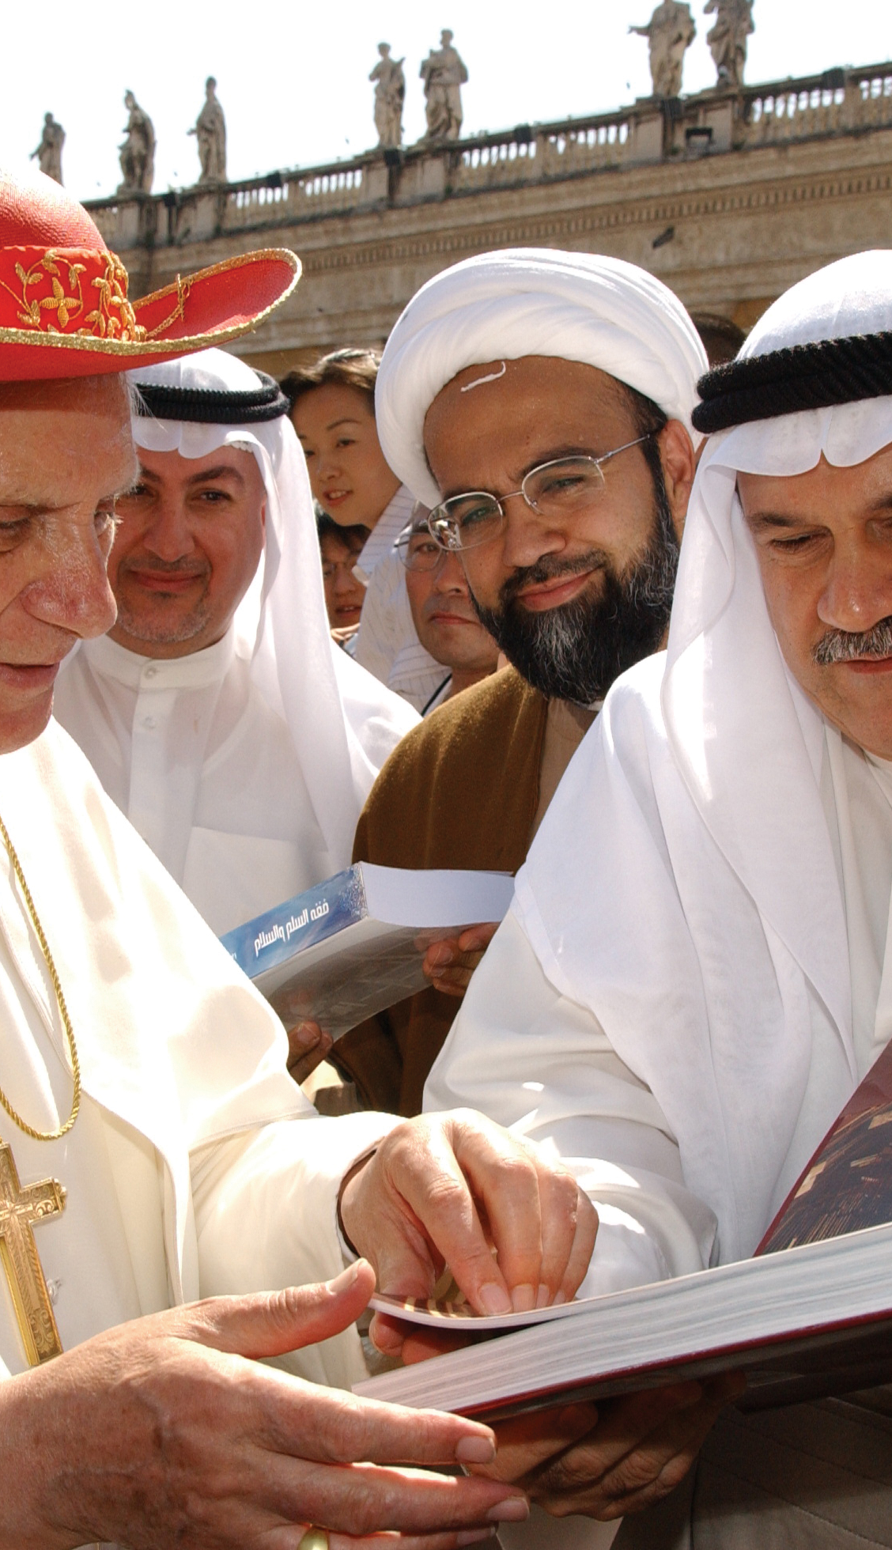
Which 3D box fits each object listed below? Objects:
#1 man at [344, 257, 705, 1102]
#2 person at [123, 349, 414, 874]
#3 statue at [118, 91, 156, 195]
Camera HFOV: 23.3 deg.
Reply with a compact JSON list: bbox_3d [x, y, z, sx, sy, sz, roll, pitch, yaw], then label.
[{"bbox_3d":[0.060,0.500,1.520,0.560,1.730,0.460,6,7,30],"label":"man"},{"bbox_3d":[-0.280,0.460,2.040,0.540,1.700,0.360,3,6,3],"label":"person"},{"bbox_3d":[-9.460,-19.300,66.000,1.050,3.150,0.800,6,7,33],"label":"statue"}]

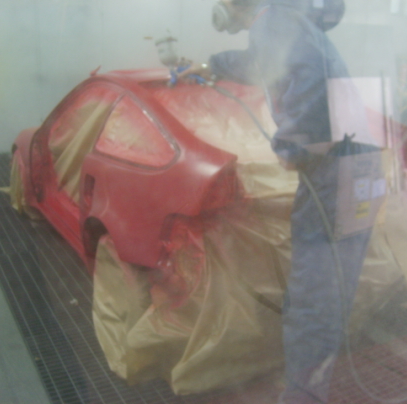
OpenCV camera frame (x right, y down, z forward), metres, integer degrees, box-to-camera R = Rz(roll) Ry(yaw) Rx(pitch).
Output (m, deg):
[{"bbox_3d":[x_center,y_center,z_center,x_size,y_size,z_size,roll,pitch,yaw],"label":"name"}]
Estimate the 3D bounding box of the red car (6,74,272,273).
[{"bbox_3d":[-0.363,-0.344,4.245,1.680,1.340,4.150,-8,17,-27],"label":"red car"}]

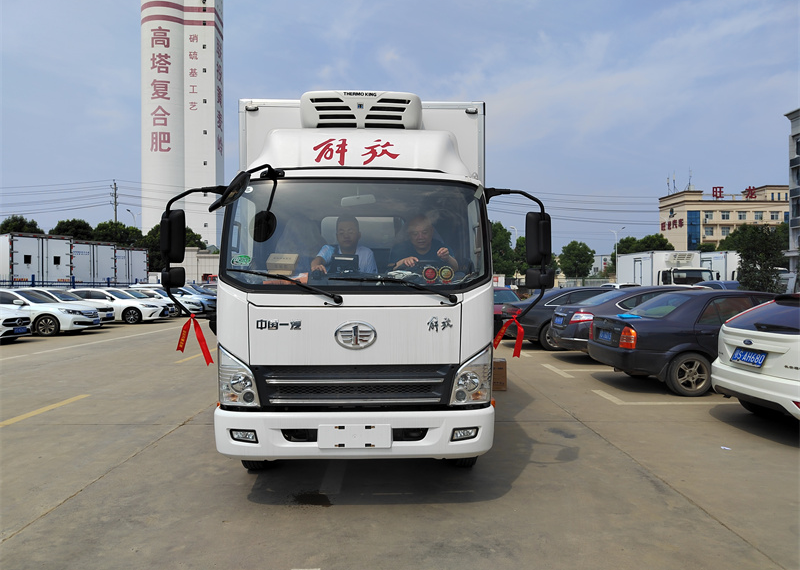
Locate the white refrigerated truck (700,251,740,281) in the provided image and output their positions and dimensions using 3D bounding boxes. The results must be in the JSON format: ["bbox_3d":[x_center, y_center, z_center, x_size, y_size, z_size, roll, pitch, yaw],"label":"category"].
[{"bbox_3d":[16.950,-0.018,27.205,2.350,3.200,6.000,0,0,-2],"label":"white refrigerated truck"}]

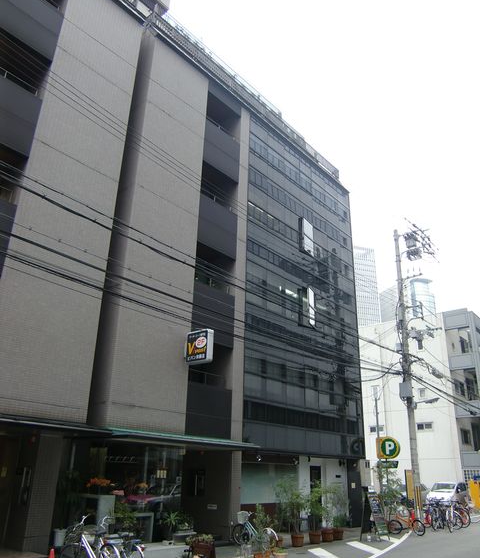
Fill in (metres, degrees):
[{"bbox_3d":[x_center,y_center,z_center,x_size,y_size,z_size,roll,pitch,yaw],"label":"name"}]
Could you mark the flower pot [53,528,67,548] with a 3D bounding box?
[{"bbox_3d":[-3.966,5.738,11.486,0.280,0.370,0.280,1,-21,1],"label":"flower pot"}]

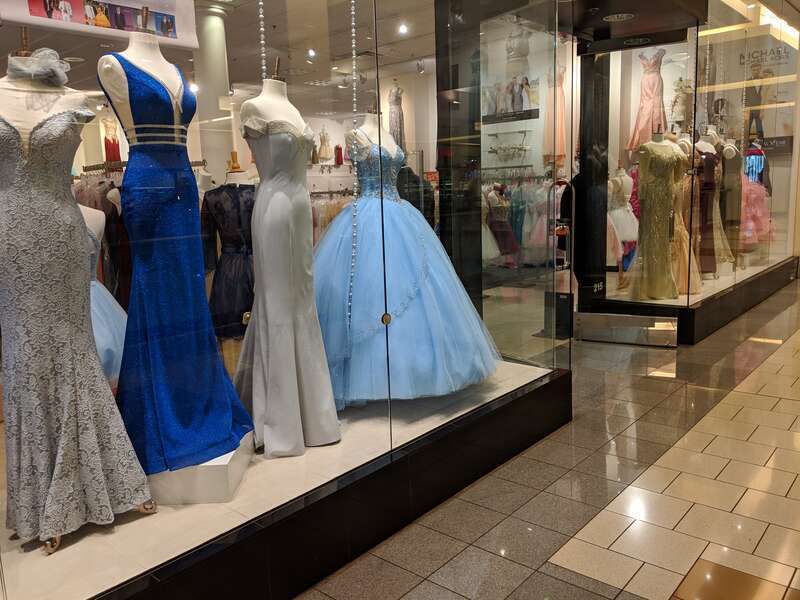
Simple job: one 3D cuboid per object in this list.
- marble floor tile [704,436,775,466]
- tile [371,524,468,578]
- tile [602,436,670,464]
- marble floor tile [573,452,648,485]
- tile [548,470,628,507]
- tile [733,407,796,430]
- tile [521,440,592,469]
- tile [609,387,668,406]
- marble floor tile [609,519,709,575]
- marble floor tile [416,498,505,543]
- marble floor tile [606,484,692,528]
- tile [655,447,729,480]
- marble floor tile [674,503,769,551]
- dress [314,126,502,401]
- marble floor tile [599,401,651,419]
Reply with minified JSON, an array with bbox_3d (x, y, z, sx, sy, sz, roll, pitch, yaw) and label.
[{"bbox_3d":[1.876,0.836,3.453,0.308,0.010,0.305,5,12,42],"label":"marble floor tile"},{"bbox_3d":[0.085,1.039,2.594,0.305,0.012,0.305,6,12,41],"label":"tile"},{"bbox_3d":[1.323,0.847,3.523,0.305,0.012,0.305,6,12,41],"label":"tile"},{"bbox_3d":[1.121,0.890,3.297,0.305,0.012,0.305,6,12,41],"label":"marble floor tile"},{"bbox_3d":[0.922,0.933,3.074,0.302,0.014,0.302,6,12,41],"label":"tile"},{"bbox_3d":[2.282,0.747,3.899,0.308,0.010,0.305,5,12,42],"label":"tile"},{"bbox_3d":[0.897,0.867,3.499,0.302,0.014,0.302,6,12,41],"label":"tile"},{"bbox_3d":[1.709,0.693,4.393,0.302,0.014,0.302,6,12,41],"label":"tile"},{"bbox_3d":[1.064,1.014,2.560,0.308,0.010,0.305,5,12,42],"label":"marble floor tile"},{"bbox_3d":[0.287,0.996,2.820,0.305,0.012,0.305,6,12,41],"label":"marble floor tile"},{"bbox_3d":[1.152,0.959,2.886,0.308,0.010,0.305,5,12,42],"label":"marble floor tile"},{"bbox_3d":[1.558,0.870,3.332,0.308,0.010,0.305,5,12,42],"label":"tile"},{"bbox_3d":[1.377,0.979,2.670,0.302,0.014,0.302,6,12,41],"label":"marble floor tile"},{"bbox_3d":[-0.113,-0.281,3.827,1.360,1.480,1.360,4,11,36],"label":"dress"},{"bbox_3d":[1.498,0.737,4.174,0.305,0.012,0.305,6,12,41],"label":"marble floor tile"}]

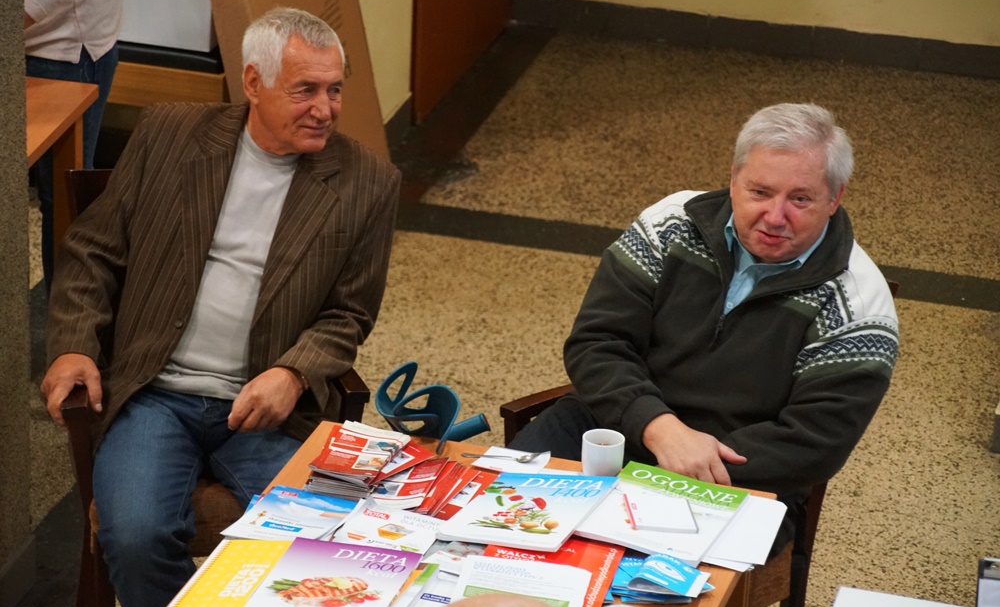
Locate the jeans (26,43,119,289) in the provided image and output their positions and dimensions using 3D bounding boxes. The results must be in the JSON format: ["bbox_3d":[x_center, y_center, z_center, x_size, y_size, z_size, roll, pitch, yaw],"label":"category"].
[{"bbox_3d":[-0.963,-0.267,8.225,0.270,0.850,0.340,-4,23,-14],"label":"jeans"}]

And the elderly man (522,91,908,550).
[{"bbox_3d":[0.293,0.249,6.529,0.640,1.280,0.760,17,27,32],"label":"elderly man"}]

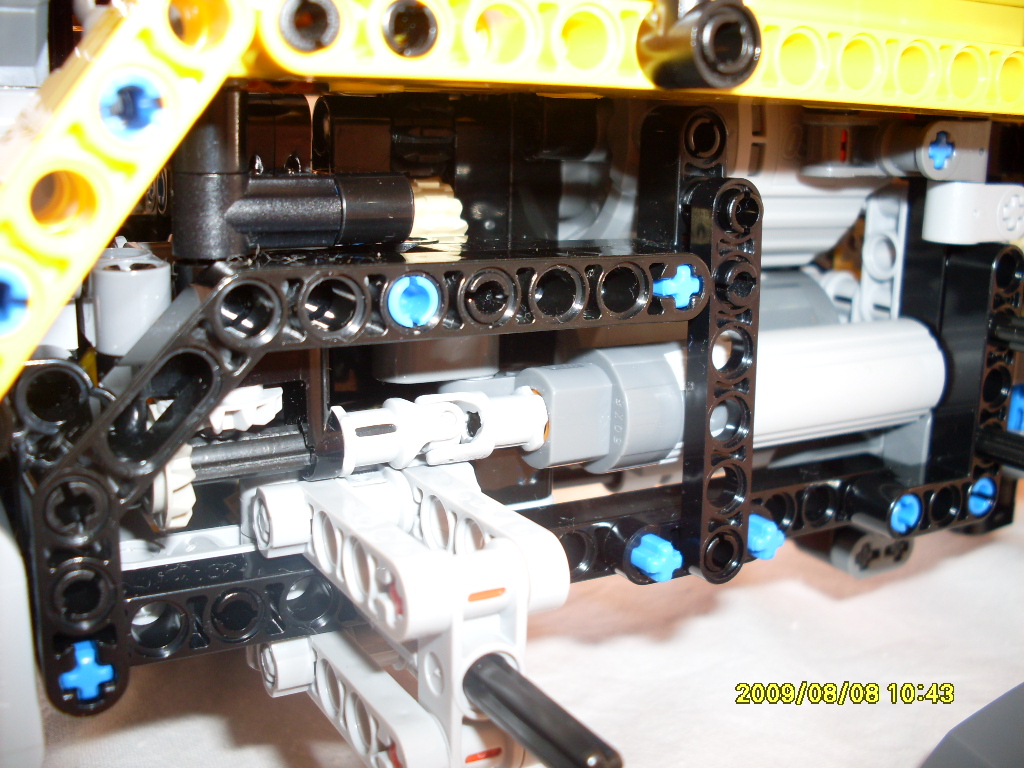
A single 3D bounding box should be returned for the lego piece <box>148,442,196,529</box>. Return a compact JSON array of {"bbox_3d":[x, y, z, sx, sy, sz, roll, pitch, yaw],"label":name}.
[{"bbox_3d":[-0.034,0.008,0.109,0.006,0.012,0.012,-6,13,-29],"label":"lego piece"}]

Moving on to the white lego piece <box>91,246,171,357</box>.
[{"bbox_3d":[-0.037,-0.008,0.109,0.007,0.010,0.007,-6,13,-29],"label":"white lego piece"}]

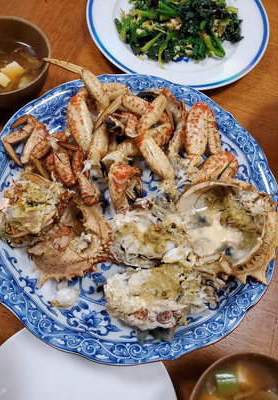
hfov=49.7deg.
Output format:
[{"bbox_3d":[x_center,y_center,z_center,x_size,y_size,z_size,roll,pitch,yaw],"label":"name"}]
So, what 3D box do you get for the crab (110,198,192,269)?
[{"bbox_3d":[0.010,0.034,0.309,0.079,0.044,0.066,-13,72,-9],"label":"crab"}]

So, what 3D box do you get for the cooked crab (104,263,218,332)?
[{"bbox_3d":[0.021,0.093,0.289,0.108,0.044,0.058,-8,72,-8],"label":"cooked crab"}]

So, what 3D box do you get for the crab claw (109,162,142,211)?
[{"bbox_3d":[-0.016,-0.014,0.329,0.037,0.030,0.055,2,71,-4],"label":"crab claw"}]

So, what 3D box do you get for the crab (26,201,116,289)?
[{"bbox_3d":[-0.066,0.042,0.296,0.069,0.050,0.077,44,73,10],"label":"crab"}]

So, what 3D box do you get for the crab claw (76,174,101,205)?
[{"bbox_3d":[-0.053,-0.011,0.325,0.021,0.022,0.037,-18,73,-11],"label":"crab claw"}]

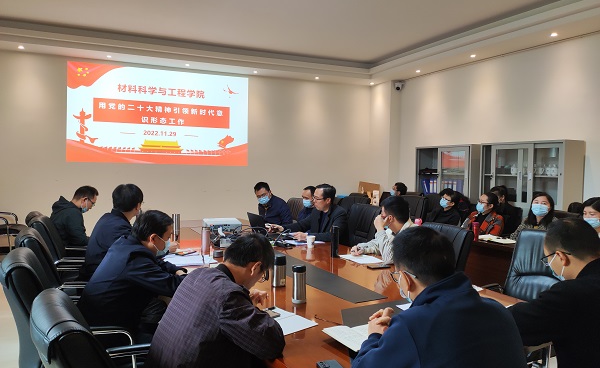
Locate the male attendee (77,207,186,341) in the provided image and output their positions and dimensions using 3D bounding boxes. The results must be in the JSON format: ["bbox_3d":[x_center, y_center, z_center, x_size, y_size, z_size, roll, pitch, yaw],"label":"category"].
[{"bbox_3d":[-0.892,0.759,2.502,0.700,1.180,0.520,-1,3,-26],"label":"male attendee"}]

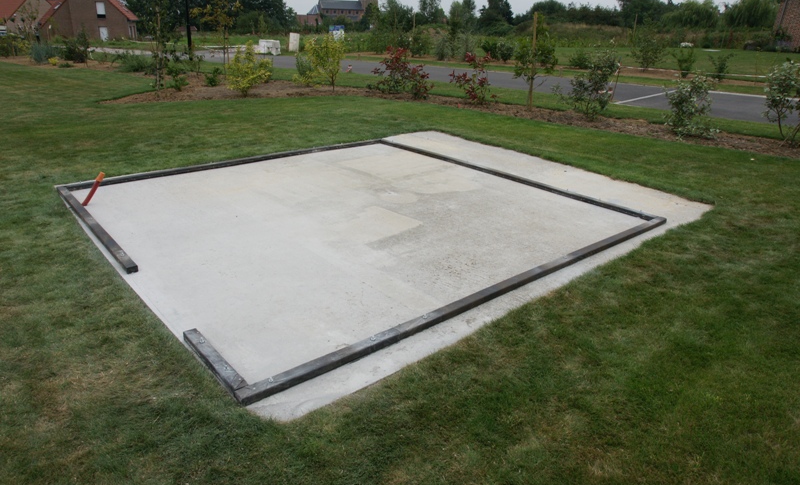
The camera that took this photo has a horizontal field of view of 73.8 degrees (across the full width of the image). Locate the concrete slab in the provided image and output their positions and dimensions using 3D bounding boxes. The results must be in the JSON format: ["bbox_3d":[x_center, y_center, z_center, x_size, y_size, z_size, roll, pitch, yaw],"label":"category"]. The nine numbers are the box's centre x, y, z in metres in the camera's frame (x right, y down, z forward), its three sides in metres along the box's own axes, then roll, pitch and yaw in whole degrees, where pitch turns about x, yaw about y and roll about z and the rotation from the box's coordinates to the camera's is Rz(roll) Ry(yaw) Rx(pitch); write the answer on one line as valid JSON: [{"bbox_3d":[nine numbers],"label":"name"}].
[{"bbox_3d":[-0.103,-0.440,5.415,5.183,0.120,4.516,-17,29,-37],"label":"concrete slab"}]

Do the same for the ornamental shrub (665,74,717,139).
[{"bbox_3d":[4.813,-2.280,8.834,0.836,0.972,0.900,2,22,0],"label":"ornamental shrub"}]

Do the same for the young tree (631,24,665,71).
[{"bbox_3d":[10.177,-7.942,21.837,1.430,1.830,1.450,2,22,0],"label":"young tree"}]

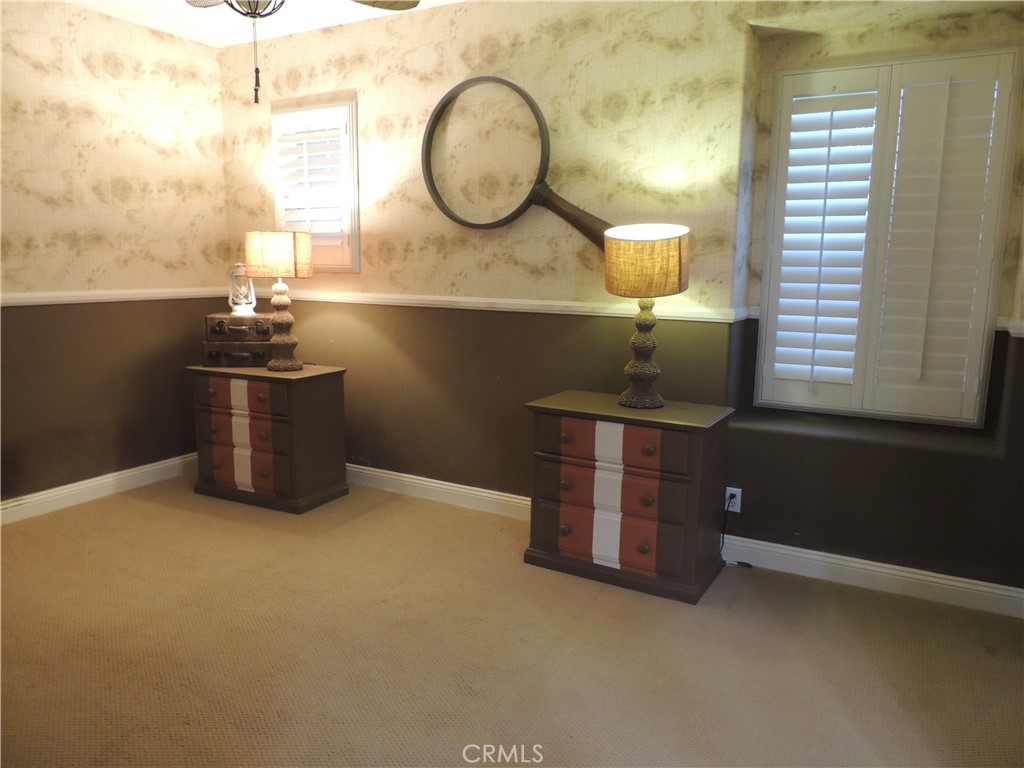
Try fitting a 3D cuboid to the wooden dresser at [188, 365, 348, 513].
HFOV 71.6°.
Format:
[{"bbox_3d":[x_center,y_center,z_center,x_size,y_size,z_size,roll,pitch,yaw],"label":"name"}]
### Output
[{"bbox_3d":[-1.460,0.289,4.273,0.837,0.763,0.457,5,10,25],"label":"wooden dresser"}]

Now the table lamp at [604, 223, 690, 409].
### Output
[{"bbox_3d":[0.606,-0.299,3.226,0.390,0.800,0.390,6,10,28],"label":"table lamp"}]

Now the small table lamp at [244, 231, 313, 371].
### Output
[{"bbox_3d":[-1.344,-0.484,4.173,0.390,0.800,0.390,6,10,28],"label":"small table lamp"}]

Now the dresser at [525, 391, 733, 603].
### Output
[{"bbox_3d":[0.533,0.480,3.297,0.837,0.763,0.457,6,11,30],"label":"dresser"}]

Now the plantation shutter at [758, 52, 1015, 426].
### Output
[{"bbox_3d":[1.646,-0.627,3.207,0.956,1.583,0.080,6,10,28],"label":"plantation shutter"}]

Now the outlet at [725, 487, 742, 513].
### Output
[{"bbox_3d":[1.054,0.555,3.379,0.070,0.114,0.014,6,10,28],"label":"outlet"}]

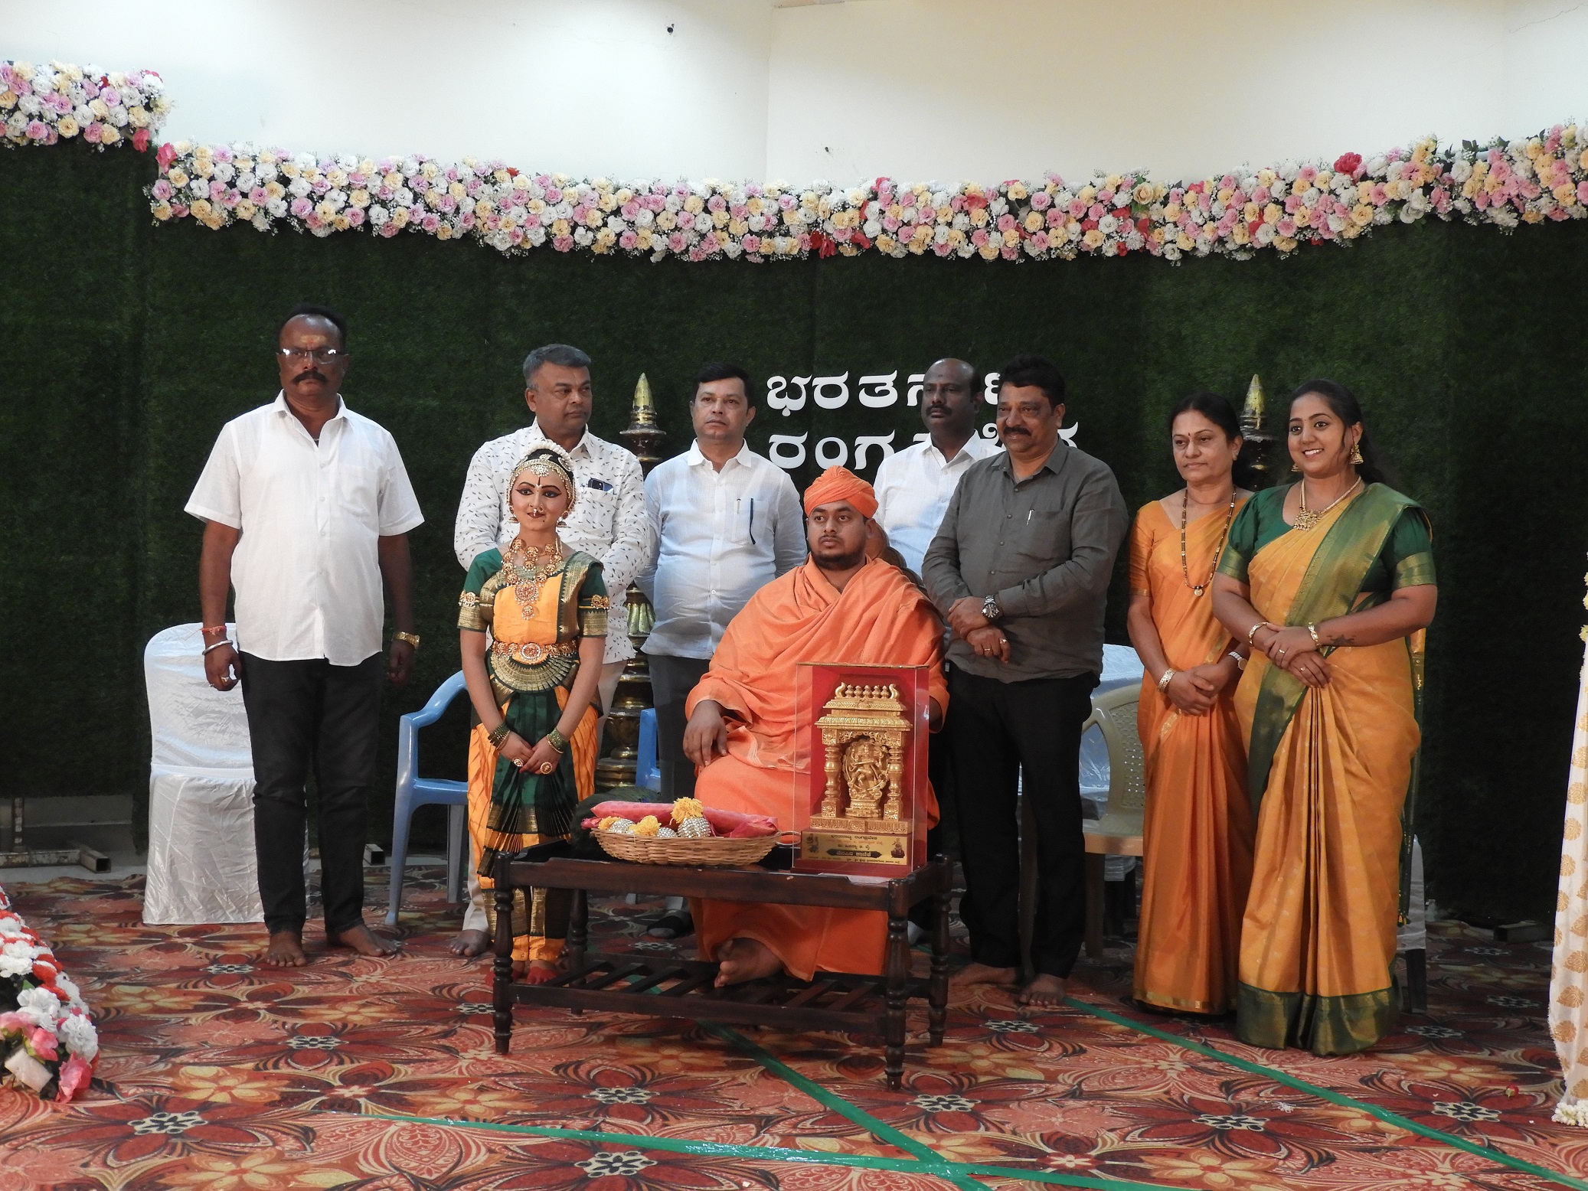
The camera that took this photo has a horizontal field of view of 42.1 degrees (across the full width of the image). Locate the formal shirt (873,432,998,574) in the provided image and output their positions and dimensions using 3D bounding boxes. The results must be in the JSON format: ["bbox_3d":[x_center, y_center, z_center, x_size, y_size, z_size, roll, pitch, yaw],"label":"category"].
[{"bbox_3d":[0.441,-0.134,6.100,0.500,0.700,0.300,1,3,9],"label":"formal shirt"}]

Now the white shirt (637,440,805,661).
[{"bbox_3d":[-0.219,-0.132,6.151,0.510,0.670,0.310,1,3,0],"label":"white shirt"}]

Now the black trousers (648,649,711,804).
[{"bbox_3d":[-0.244,0.457,6.178,0.380,1.000,0.280,1,3,0],"label":"black trousers"}]

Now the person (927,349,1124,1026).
[{"bbox_3d":[0.608,0.206,5.396,0.510,1.660,0.360,2,3,21],"label":"person"}]

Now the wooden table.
[{"bbox_3d":[-0.158,0.823,4.766,0.965,0.458,0.449,2,2,16],"label":"wooden table"}]

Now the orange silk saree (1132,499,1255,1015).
[{"bbox_3d":[1.037,0.401,5.333,0.390,1.310,0.340,2,3,27],"label":"orange silk saree"}]

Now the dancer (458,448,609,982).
[{"bbox_3d":[-0.695,0.309,5.522,0.390,1.402,0.310,1,2,2],"label":"dancer"}]

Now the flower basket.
[{"bbox_3d":[-0.255,0.547,4.801,0.410,0.110,0.320,1,3,18],"label":"flower basket"}]

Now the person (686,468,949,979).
[{"bbox_3d":[0.072,0.333,5.767,0.700,1.368,0.800,2,2,16],"label":"person"}]

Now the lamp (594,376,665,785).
[{"bbox_3d":[-0.506,0.117,6.763,0.400,1.680,0.400,1,3,0],"label":"lamp"}]

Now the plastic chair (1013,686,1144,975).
[{"bbox_3d":[0.966,0.637,5.768,0.550,0.800,0.550,2,2,22],"label":"plastic chair"}]

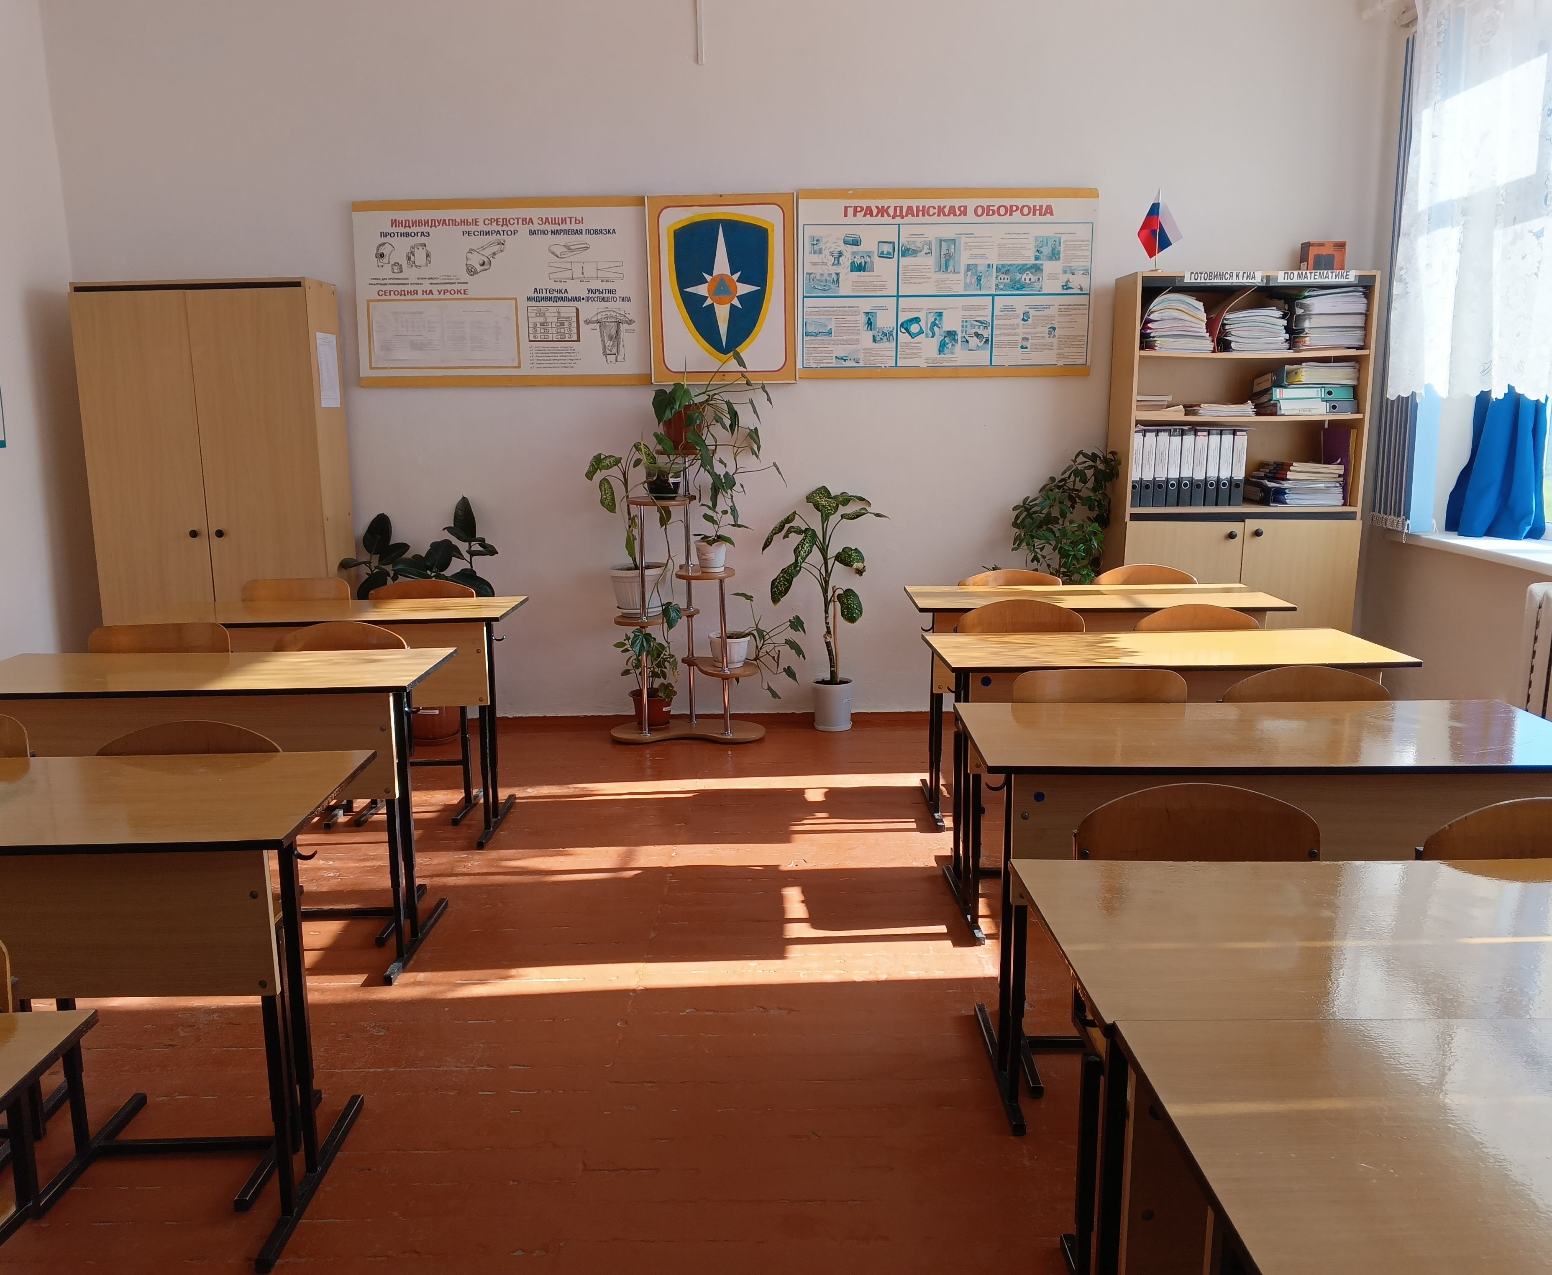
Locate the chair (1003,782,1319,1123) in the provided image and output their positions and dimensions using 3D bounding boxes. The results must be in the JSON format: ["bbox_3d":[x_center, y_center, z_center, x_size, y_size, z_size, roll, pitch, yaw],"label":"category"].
[{"bbox_3d":[0.681,0.665,1.770,0.400,0.810,0.460,-1,11,0],"label":"chair"}]

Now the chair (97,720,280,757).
[{"bbox_3d":[-1.180,0.596,2.242,0.400,0.800,0.450,-1,11,-1],"label":"chair"}]

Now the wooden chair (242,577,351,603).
[{"bbox_3d":[-1.764,0.221,4.223,0.420,0.830,0.470,0,10,0],"label":"wooden chair"}]

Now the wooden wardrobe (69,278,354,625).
[{"bbox_3d":[-2.312,-0.498,4.997,0.930,1.925,0.360,-1,11,-1],"label":"wooden wardrobe"}]

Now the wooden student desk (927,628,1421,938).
[{"bbox_3d":[1.045,0.403,3.298,1.200,0.766,0.500,0,10,-1],"label":"wooden student desk"}]

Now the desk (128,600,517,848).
[{"bbox_3d":[-1.478,0.285,4.025,1.200,0.770,0.500,-1,10,-2],"label":"desk"}]

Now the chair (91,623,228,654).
[{"bbox_3d":[-1.768,0.395,3.259,0.420,0.825,0.470,0,10,0],"label":"chair"}]

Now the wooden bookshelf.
[{"bbox_3d":[1.932,-0.521,5.049,0.950,1.960,0.360,0,10,0],"label":"wooden bookshelf"}]

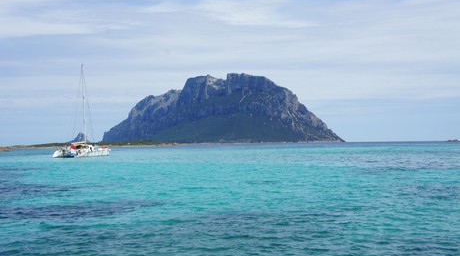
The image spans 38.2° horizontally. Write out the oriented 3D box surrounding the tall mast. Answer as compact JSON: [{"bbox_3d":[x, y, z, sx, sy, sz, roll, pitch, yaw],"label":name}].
[{"bbox_3d":[-29.587,-4.880,135.000,0.250,16.300,0.280,-2,0,20],"label":"tall mast"}]

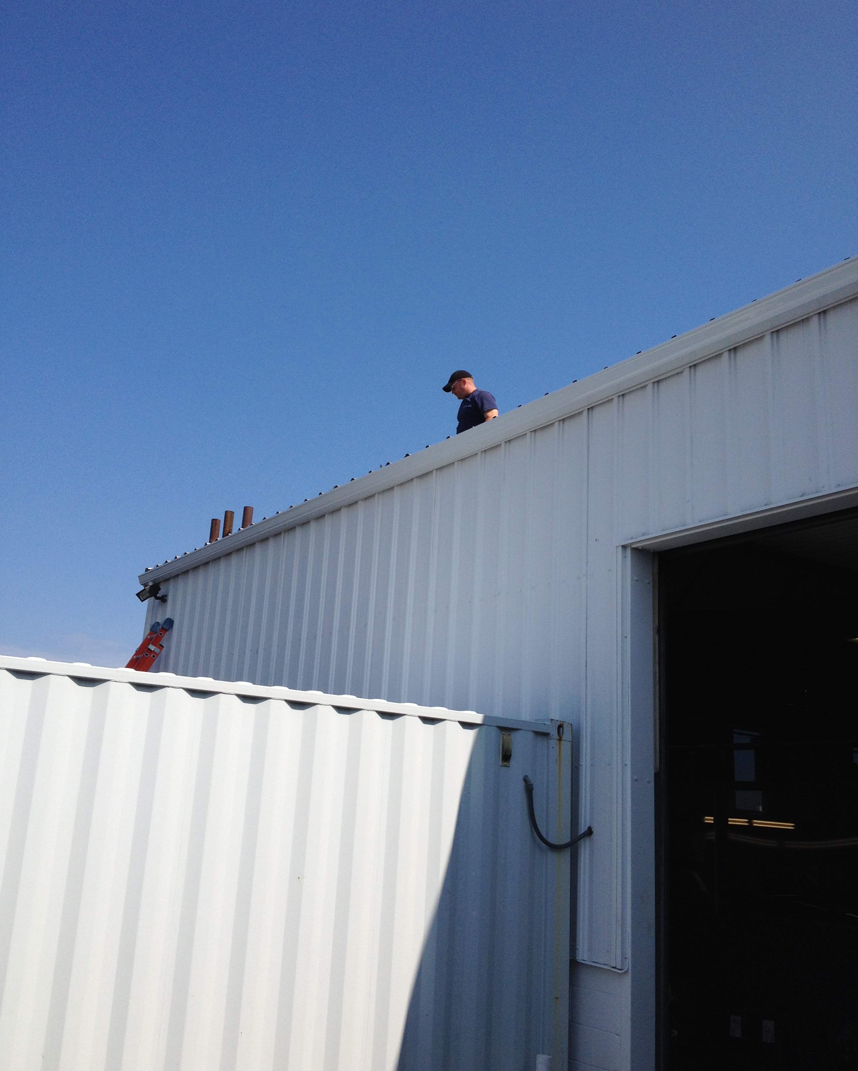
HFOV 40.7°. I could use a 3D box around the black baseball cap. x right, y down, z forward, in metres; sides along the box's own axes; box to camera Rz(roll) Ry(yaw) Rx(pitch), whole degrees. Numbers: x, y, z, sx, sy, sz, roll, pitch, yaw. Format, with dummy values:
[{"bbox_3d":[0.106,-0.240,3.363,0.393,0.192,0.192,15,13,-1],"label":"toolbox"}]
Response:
[{"bbox_3d":[0.241,-1.342,10.000,0.270,0.140,0.175,-20,-12,-13],"label":"black baseball cap"}]

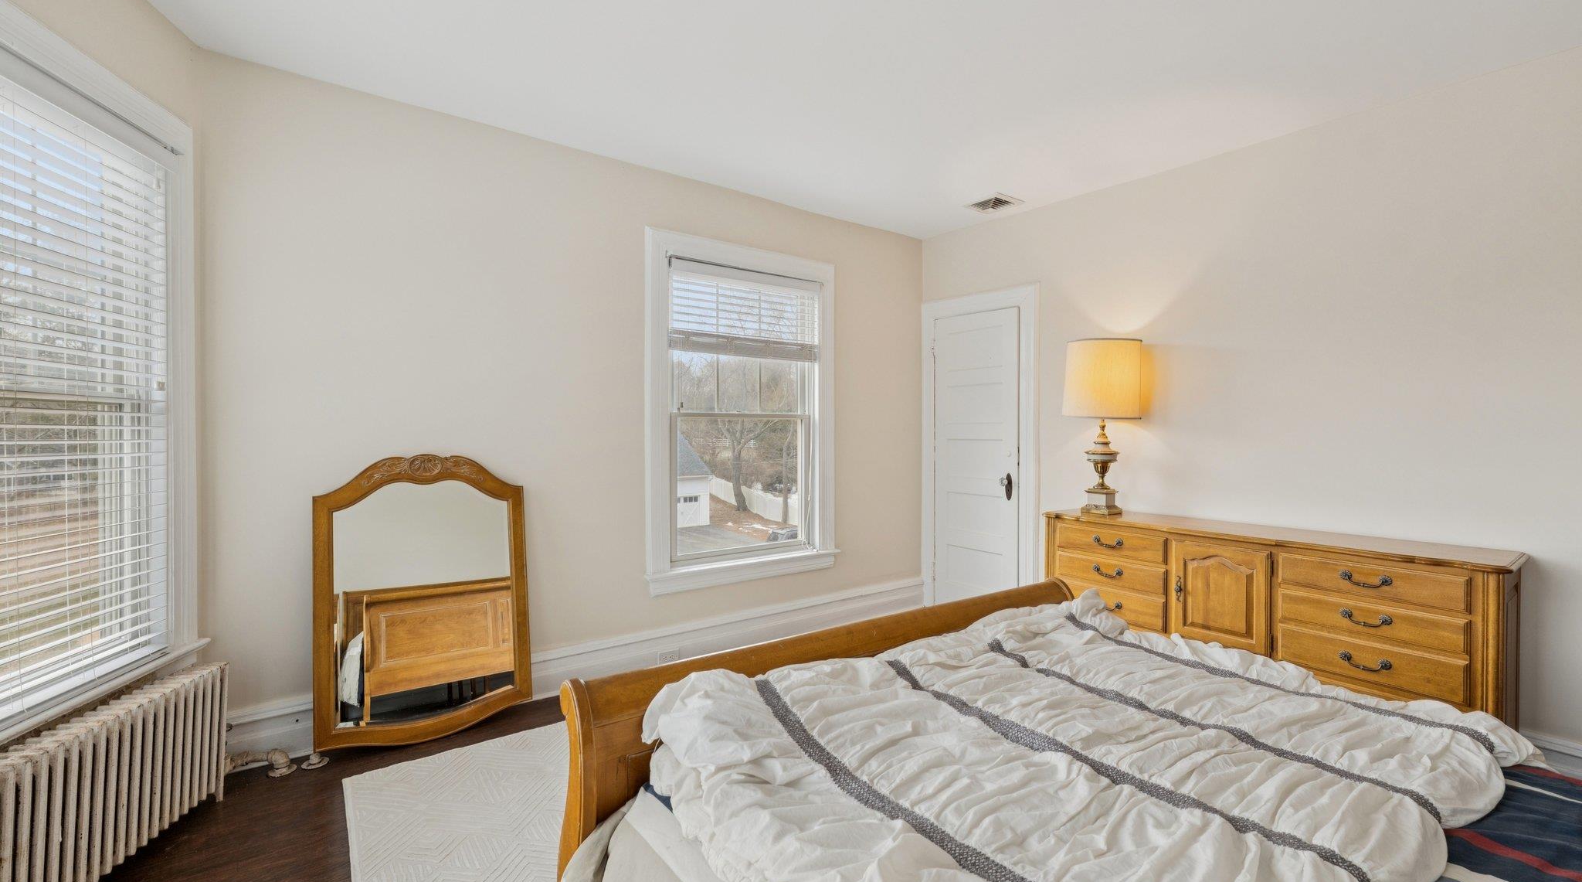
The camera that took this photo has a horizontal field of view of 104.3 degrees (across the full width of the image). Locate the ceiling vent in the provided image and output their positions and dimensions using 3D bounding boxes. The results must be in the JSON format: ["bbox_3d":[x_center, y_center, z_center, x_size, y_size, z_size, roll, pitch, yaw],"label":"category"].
[{"bbox_3d":[1.199,-1.397,3.638,0.247,0.025,0.247,0,1,-36],"label":"ceiling vent"}]

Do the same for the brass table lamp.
[{"bbox_3d":[1.589,-0.071,3.132,0.362,0.888,0.362,0,1,-36],"label":"brass table lamp"}]

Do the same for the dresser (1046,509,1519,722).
[{"bbox_3d":[1.916,0.799,2.615,0.500,0.837,1.550,0,1,-36],"label":"dresser"}]

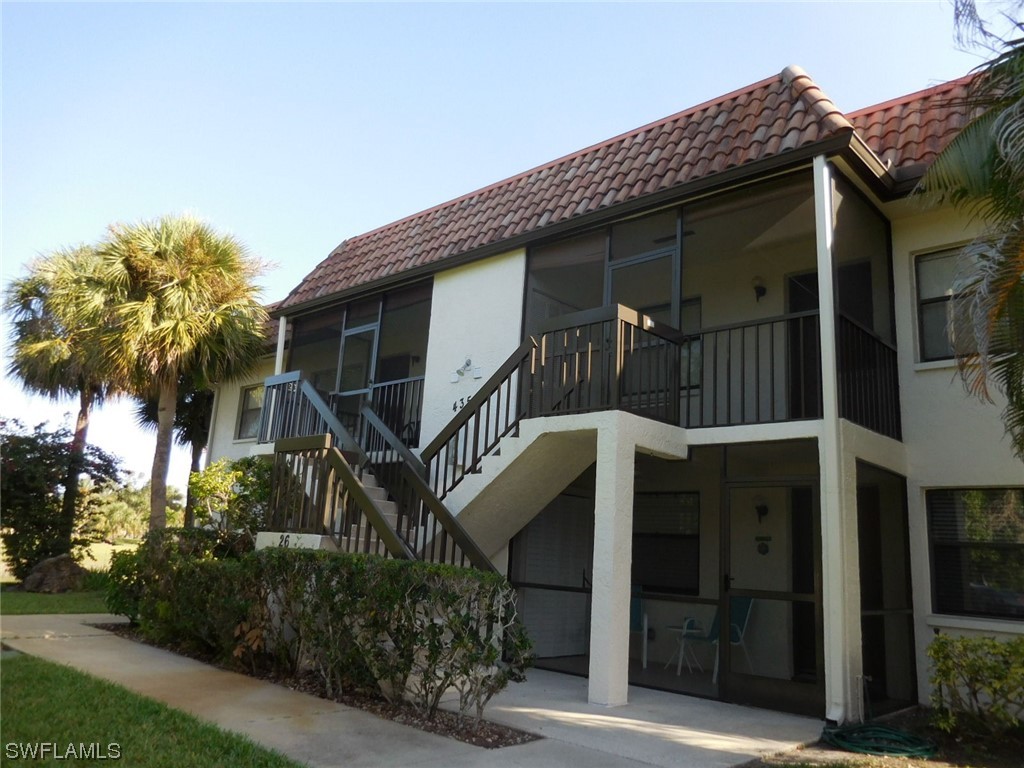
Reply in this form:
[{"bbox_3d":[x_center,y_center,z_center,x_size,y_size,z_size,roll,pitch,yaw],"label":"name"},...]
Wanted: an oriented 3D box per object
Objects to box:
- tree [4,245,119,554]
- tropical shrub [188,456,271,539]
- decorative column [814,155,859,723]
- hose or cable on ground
[{"bbox_3d":[-9.931,0.458,16.063,3.000,7.415,3.000,10,-13,-31],"label":"tree"},{"bbox_3d":[-4.739,2.423,12.053,1.500,2.489,1.500,8,-12,-20],"label":"tropical shrub"},{"bbox_3d":[3.021,0.352,6.943,0.227,5.325,0.341,-7,-15,42],"label":"decorative column"},{"bbox_3d":[2.980,2.895,6.062,0.880,0.090,0.760,-1,-12,21],"label":"hose or cable on ground"}]

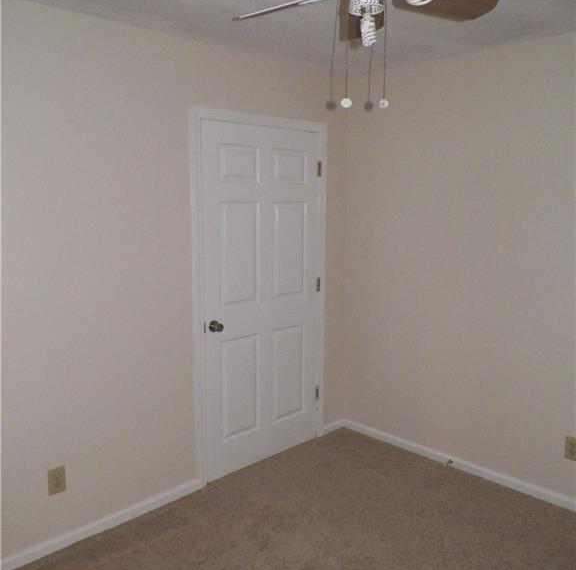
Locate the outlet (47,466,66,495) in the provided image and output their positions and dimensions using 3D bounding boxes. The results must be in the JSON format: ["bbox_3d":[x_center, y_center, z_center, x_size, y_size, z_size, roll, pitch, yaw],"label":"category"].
[{"bbox_3d":[-1.058,0.901,2.548,0.070,0.115,0.008,-8,11,-44],"label":"outlet"}]

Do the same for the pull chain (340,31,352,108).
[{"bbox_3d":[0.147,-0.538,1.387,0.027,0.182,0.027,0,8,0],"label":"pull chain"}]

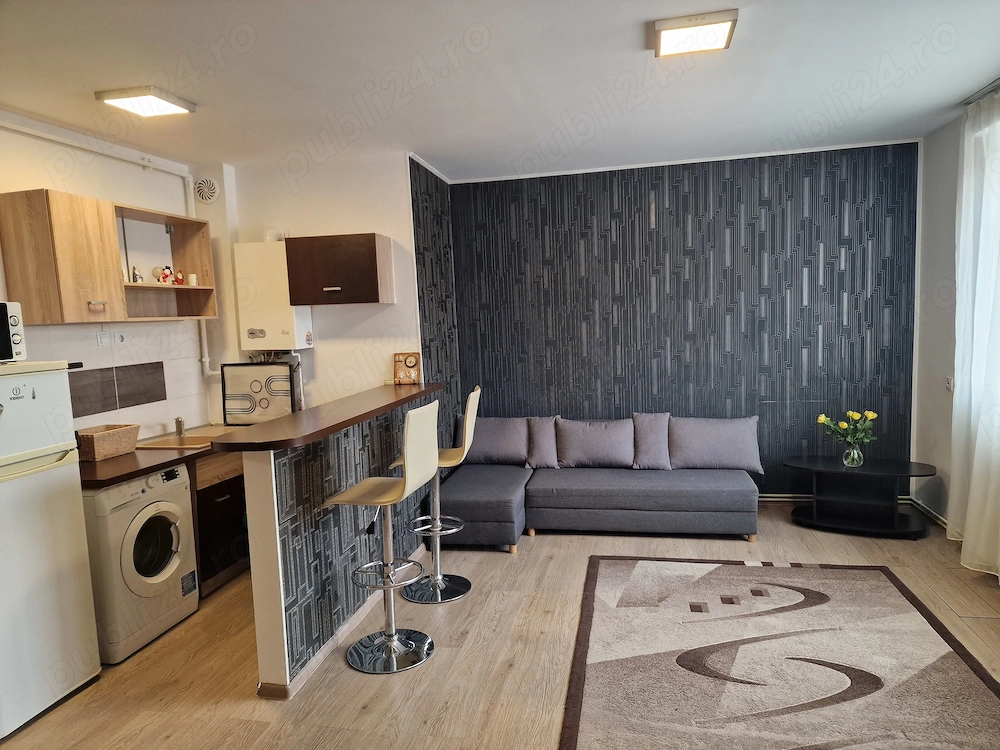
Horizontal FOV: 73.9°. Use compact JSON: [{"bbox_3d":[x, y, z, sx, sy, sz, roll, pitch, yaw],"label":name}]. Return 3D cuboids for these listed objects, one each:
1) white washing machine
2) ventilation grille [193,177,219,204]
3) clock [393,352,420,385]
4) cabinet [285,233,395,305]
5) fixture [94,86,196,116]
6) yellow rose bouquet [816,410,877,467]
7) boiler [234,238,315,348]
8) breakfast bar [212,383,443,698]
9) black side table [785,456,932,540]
[{"bbox_3d":[-1.897,0.868,3.225,0.540,0.821,0.595,-1,5,12],"label":"white washing machine"},{"bbox_3d":[-1.995,-1.249,4.507,0.186,0.186,0.030,-1,6,12],"label":"ventilation grille"},{"bbox_3d":[-0.625,-0.040,4.517,0.168,0.212,0.045,-1,0,12],"label":"clock"},{"bbox_3d":[-1.047,-0.685,4.402,0.613,0.437,0.303,-1,6,12],"label":"cabinet"},{"bbox_3d":[-1.685,-1.300,3.182,0.296,0.039,0.301,-1,5,12],"label":"fixture"},{"bbox_3d":[2.308,0.414,4.418,0.361,0.384,0.340,1,6,28],"label":"yellow rose bouquet"},{"bbox_3d":[-1.562,-0.541,4.596,0.407,0.732,0.238,-1,5,12],"label":"boiler"},{"bbox_3d":[-0.761,0.679,3.597,0.405,1.040,2.082,-1,5,12],"label":"breakfast bar"},{"bbox_3d":[2.396,0.811,4.474,0.900,0.424,0.420,1,6,28],"label":"black side table"}]

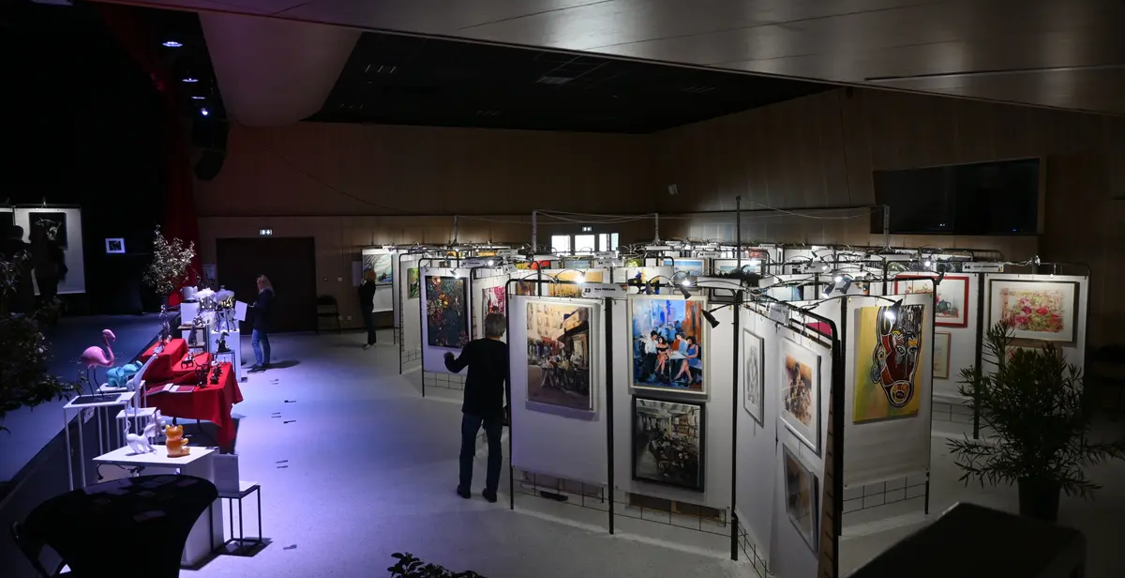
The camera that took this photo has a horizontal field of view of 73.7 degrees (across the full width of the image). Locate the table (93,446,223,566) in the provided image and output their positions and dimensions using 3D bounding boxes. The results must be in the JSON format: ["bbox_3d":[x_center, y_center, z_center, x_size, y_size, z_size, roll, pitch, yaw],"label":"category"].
[{"bbox_3d":[-3.080,1.625,5.731,0.785,0.757,0.420,0,5,9],"label":"table"}]

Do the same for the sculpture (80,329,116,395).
[{"bbox_3d":[-3.819,0.609,6.157,0.275,0.553,0.120,-3,5,-25],"label":"sculpture"}]

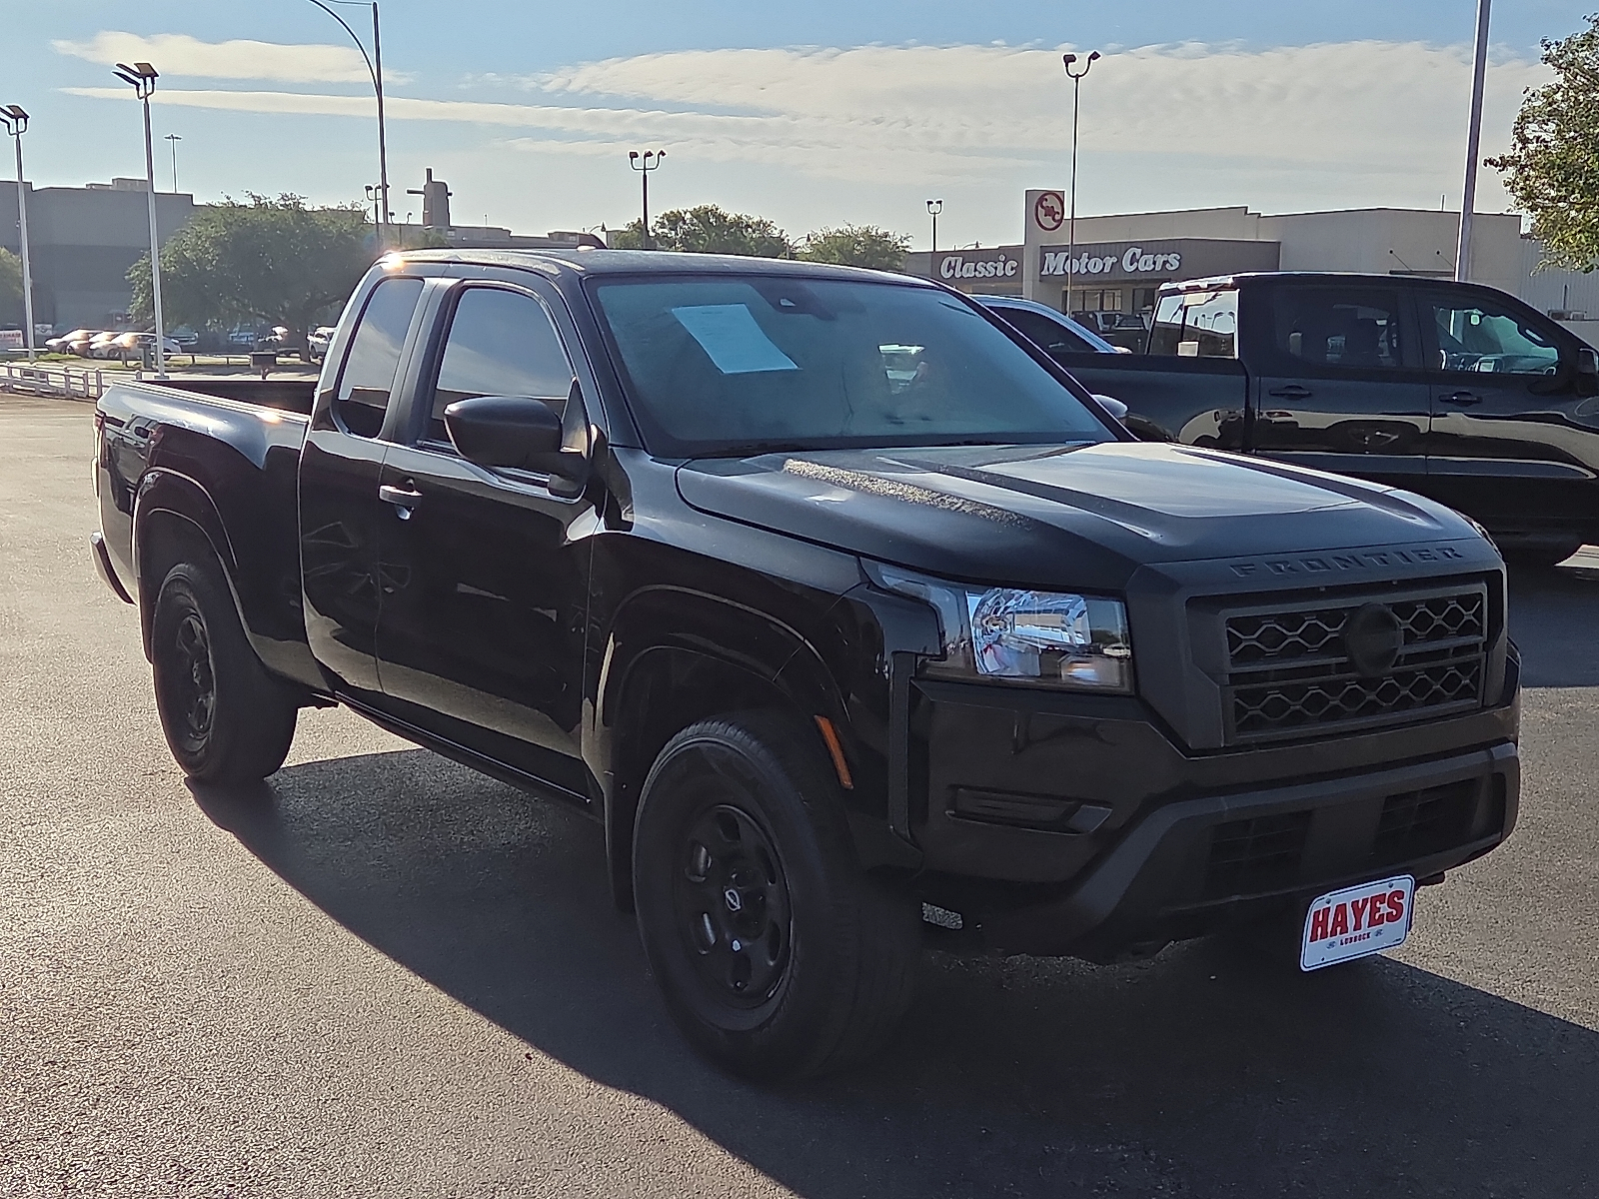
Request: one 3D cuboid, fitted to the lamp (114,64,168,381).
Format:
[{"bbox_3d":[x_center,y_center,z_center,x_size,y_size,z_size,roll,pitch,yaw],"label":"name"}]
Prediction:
[{"bbox_3d":[-18.546,-10.780,55.369,1.350,8.850,1.300,-1,8,-11],"label":"lamp"}]

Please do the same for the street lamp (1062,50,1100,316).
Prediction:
[{"bbox_3d":[7.079,-9.643,49.910,0.950,8.645,0.450,2,8,8],"label":"street lamp"}]

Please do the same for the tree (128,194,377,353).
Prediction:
[{"bbox_3d":[-24.692,-14.605,87.451,11.300,7.700,10.300,1,8,0],"label":"tree"}]

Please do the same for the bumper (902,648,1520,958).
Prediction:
[{"bbox_3d":[1.018,0.355,3.950,1.840,0.540,0.400,-5,10,-36],"label":"bumper"}]

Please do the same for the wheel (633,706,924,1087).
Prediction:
[{"bbox_3d":[-0.058,0.625,4.112,0.265,0.770,0.770,-5,10,-36],"label":"wheel"}]

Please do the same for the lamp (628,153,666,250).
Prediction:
[{"bbox_3d":[-5.701,-12.659,72.577,1.350,8.100,1.000,-2,9,-17],"label":"lamp"}]

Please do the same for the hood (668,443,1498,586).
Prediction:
[{"bbox_3d":[0.688,-0.209,4.329,1.520,0.200,1.370,-5,10,-36],"label":"hood"}]

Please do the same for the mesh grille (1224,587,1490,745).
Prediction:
[{"bbox_3d":[1.098,0.120,3.797,0.805,0.260,0.065,-5,10,-36],"label":"mesh grille"}]

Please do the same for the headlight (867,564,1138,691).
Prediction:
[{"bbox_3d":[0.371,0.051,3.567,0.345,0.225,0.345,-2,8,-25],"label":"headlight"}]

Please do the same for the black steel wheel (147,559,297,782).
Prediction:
[{"bbox_3d":[-1.973,0.235,6.655,0.262,0.775,0.777,-5,10,-36],"label":"black steel wheel"}]

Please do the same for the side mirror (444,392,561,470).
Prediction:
[{"bbox_3d":[-0.679,-0.385,4.483,0.225,0.168,0.165,-3,9,-29],"label":"side mirror"}]

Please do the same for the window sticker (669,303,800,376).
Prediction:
[{"bbox_3d":[-0.158,-0.653,4.860,0.216,0.012,0.268,-9,49,-32],"label":"window sticker"}]

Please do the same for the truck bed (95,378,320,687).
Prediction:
[{"bbox_3d":[-1.335,-0.345,7.046,1.870,0.840,2.020,-5,10,-36],"label":"truck bed"}]

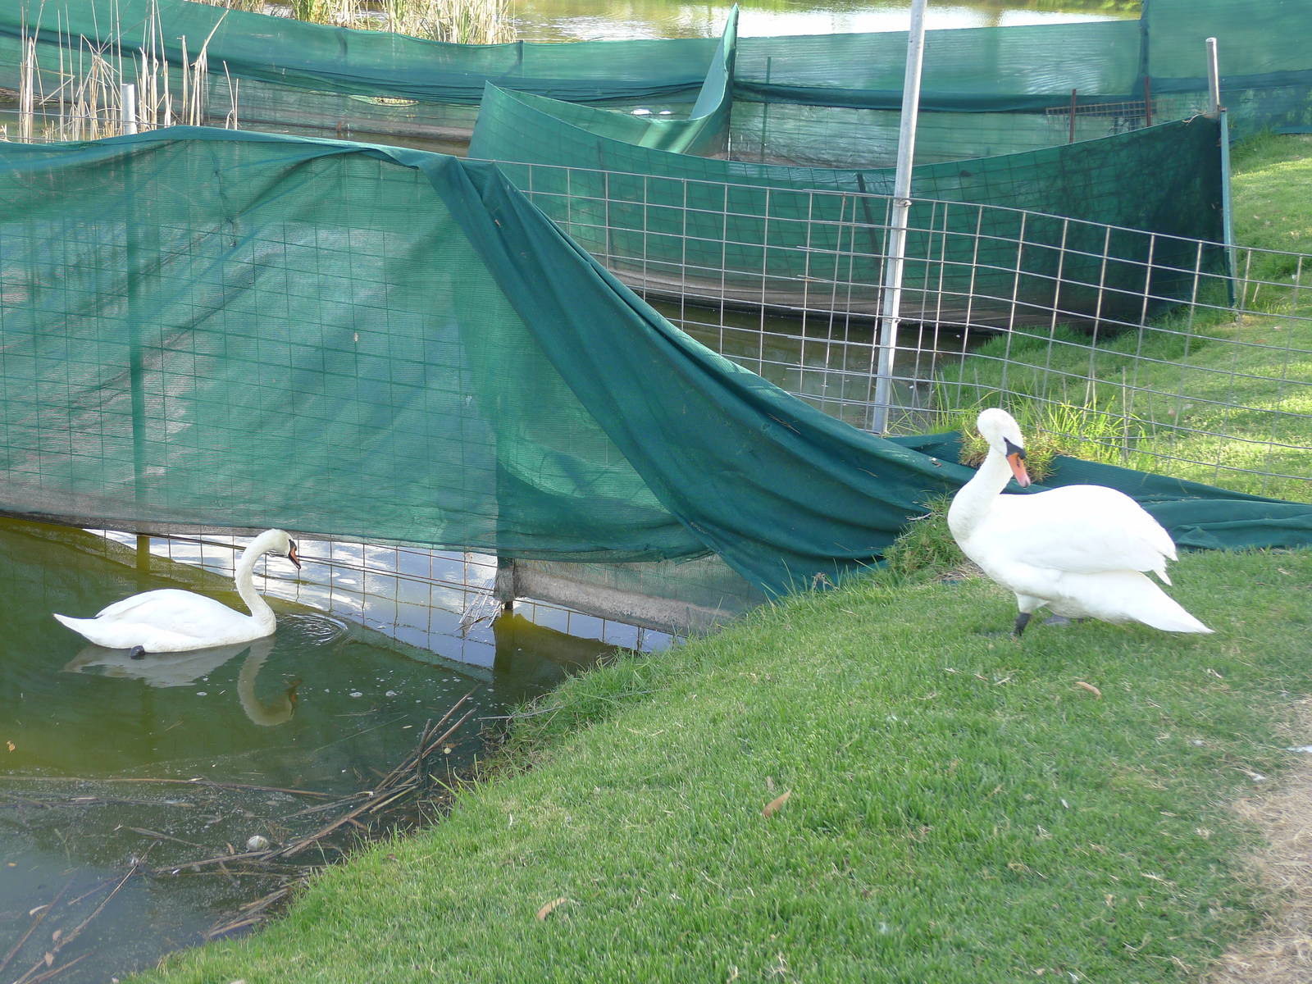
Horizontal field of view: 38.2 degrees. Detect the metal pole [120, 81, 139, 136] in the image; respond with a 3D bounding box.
[{"bbox_3d":[-2.013,-0.666,7.345,0.050,1.810,0.050,2,19,0],"label":"metal pole"}]

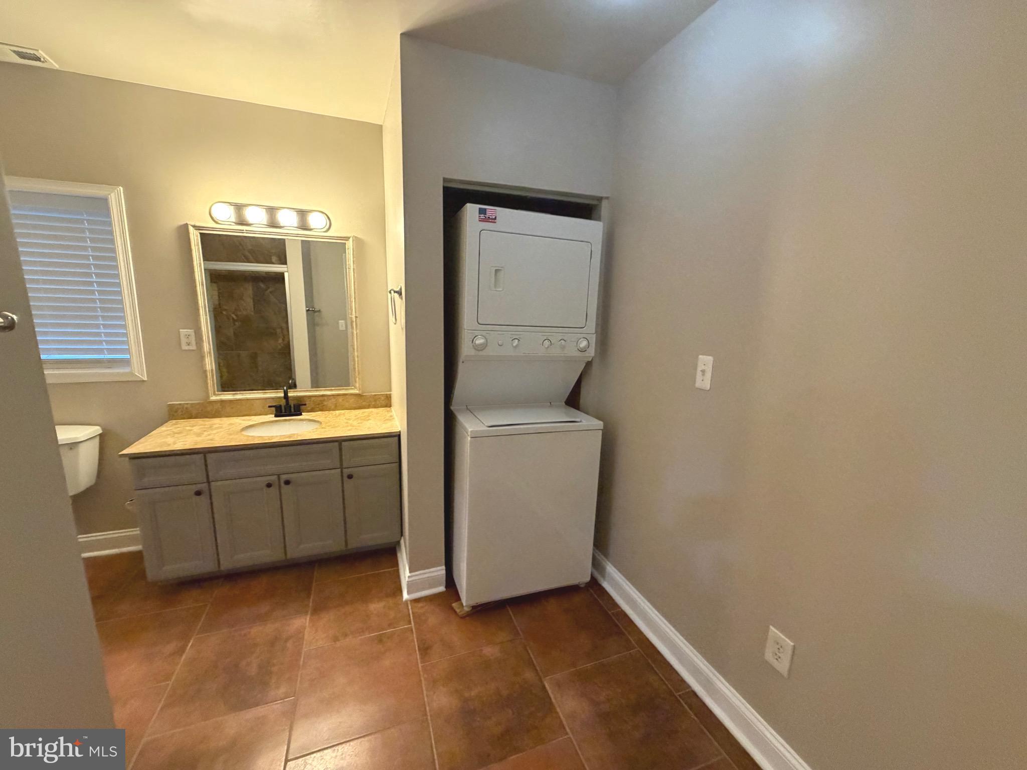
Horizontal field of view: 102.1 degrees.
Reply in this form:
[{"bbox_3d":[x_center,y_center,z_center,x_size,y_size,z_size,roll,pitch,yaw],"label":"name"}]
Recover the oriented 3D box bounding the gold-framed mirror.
[{"bbox_3d":[-1.357,-0.401,2.443,0.825,0.964,0.031,-2,12,-20],"label":"gold-framed mirror"}]

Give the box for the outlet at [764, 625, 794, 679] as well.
[{"bbox_3d":[0.841,0.844,1.312,0.008,0.124,0.079,-2,12,-20],"label":"outlet"}]

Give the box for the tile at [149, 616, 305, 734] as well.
[{"bbox_3d":[-1.104,1.143,1.684,0.459,0.012,0.453,-2,12,-20],"label":"tile"}]

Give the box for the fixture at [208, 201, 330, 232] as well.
[{"bbox_3d":[-1.350,-0.941,2.316,0.610,0.117,0.115,-2,12,-20],"label":"fixture"}]

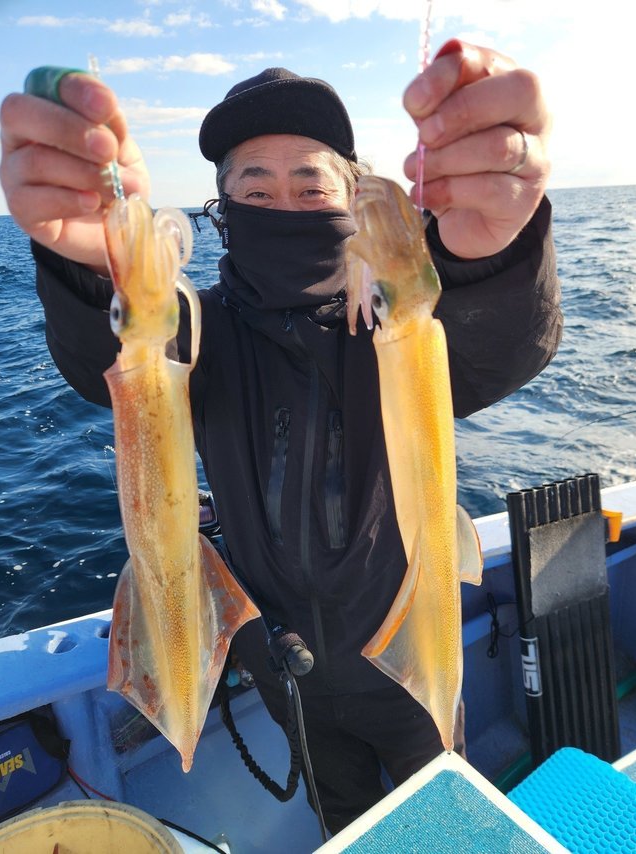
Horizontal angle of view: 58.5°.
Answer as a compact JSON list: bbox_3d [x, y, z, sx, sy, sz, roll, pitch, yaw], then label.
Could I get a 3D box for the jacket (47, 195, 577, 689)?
[{"bbox_3d":[-0.012,0.138,0.780,0.530,0.810,0.550,-2,22,1],"label":"jacket"}]

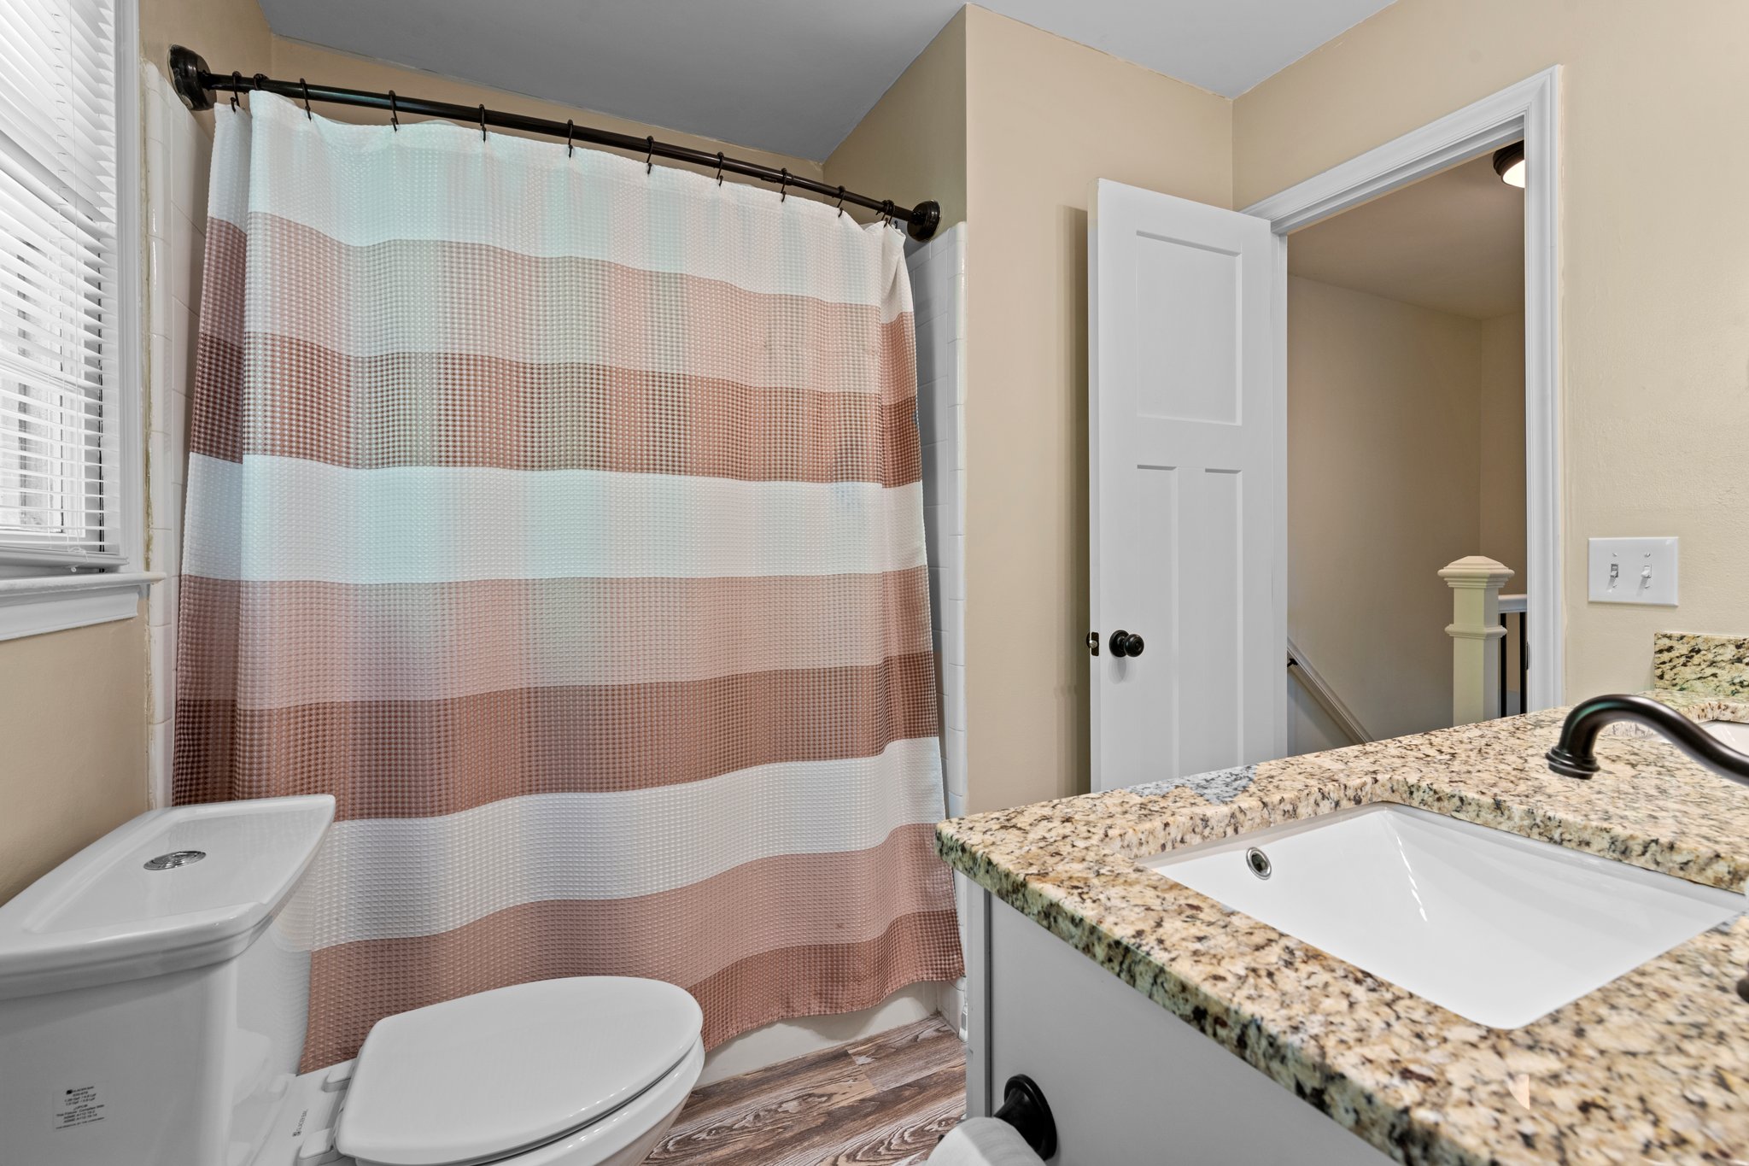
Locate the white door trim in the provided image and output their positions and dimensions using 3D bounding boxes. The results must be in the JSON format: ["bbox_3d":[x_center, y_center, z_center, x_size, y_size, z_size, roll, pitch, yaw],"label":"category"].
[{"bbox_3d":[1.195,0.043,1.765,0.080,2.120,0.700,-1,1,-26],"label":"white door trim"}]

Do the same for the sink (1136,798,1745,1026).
[{"bbox_3d":[0.504,0.361,0.685,0.475,0.160,0.345,-1,2,-26],"label":"sink"}]

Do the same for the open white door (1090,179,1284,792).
[{"bbox_3d":[0.805,0.057,1.905,0.580,2.060,0.038,-1,1,-22],"label":"open white door"}]

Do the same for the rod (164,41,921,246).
[{"bbox_3d":[-0.515,-0.901,1.550,1.475,0.100,0.130,-3,3,-26],"label":"rod"}]

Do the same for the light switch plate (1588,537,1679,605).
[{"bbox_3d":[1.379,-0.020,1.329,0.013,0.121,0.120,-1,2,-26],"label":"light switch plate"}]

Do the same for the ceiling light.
[{"bbox_3d":[2.146,-1.317,2.255,0.340,0.120,0.340,-1,2,-26],"label":"ceiling light"}]

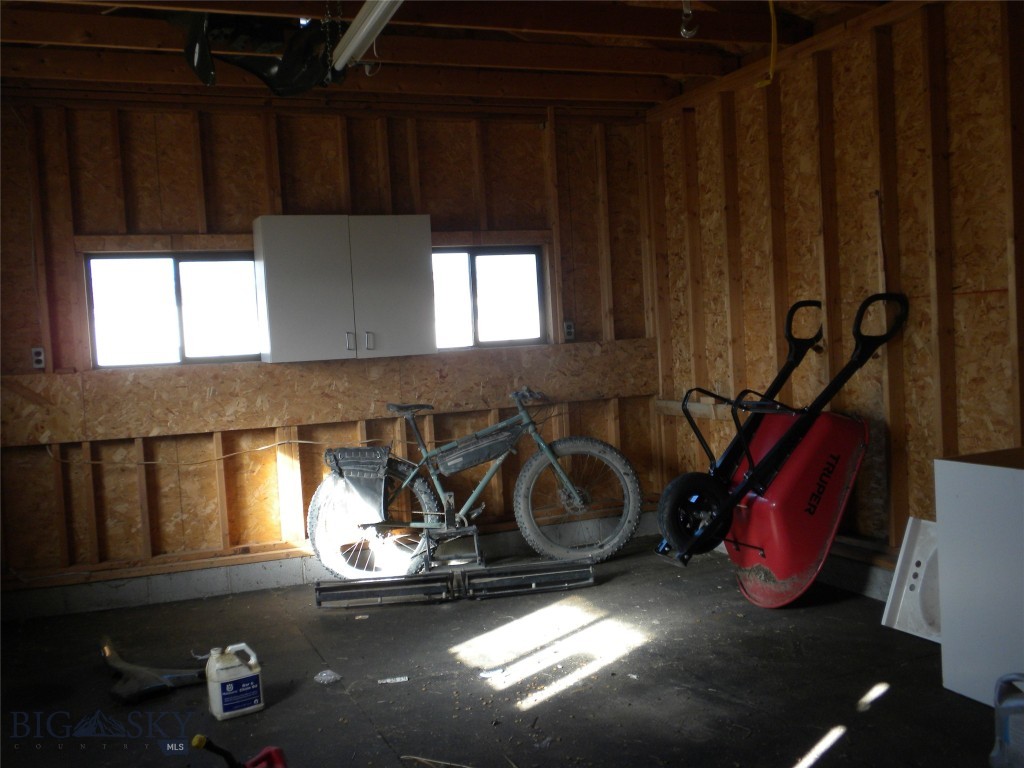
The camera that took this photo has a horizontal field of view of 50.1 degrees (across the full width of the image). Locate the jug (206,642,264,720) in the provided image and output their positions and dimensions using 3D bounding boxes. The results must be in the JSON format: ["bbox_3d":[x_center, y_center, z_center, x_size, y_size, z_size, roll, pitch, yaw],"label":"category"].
[{"bbox_3d":[-1.008,1.067,3.973,0.185,0.243,0.125,-5,3,-37],"label":"jug"}]

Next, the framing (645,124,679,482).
[{"bbox_3d":[0.953,-0.444,6.889,0.089,2.406,0.038,-4,3,-22],"label":"framing"}]

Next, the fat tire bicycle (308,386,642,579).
[{"bbox_3d":[-0.195,0.556,6.069,1.870,1.035,0.700,-4,2,-13],"label":"fat tire bicycle"}]

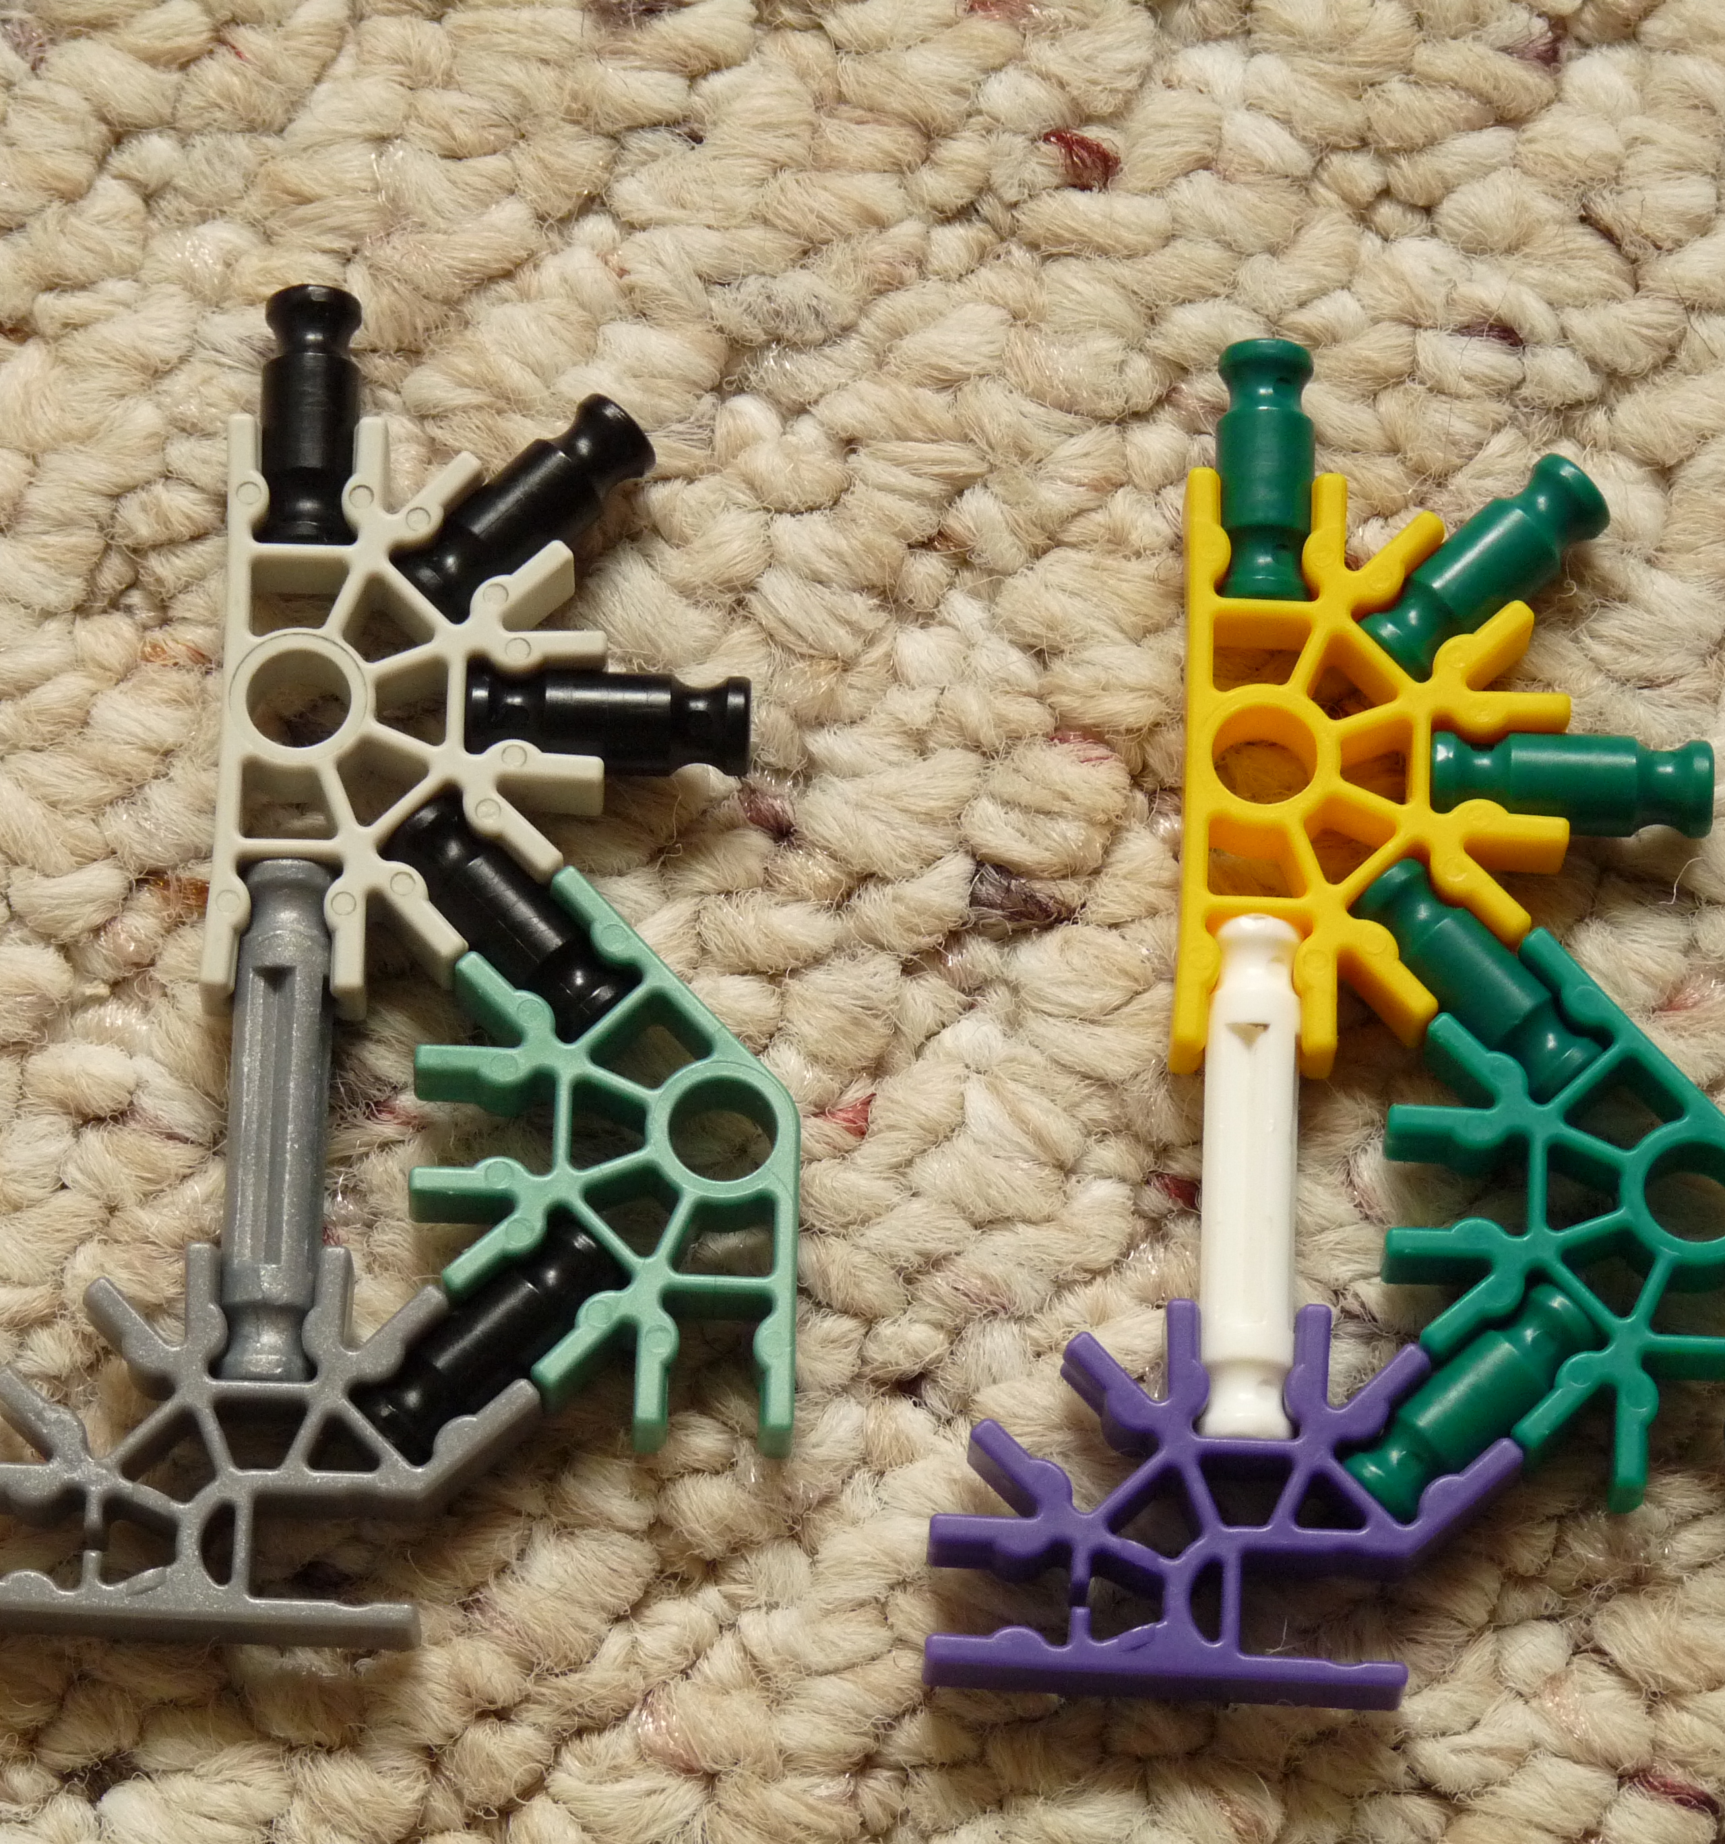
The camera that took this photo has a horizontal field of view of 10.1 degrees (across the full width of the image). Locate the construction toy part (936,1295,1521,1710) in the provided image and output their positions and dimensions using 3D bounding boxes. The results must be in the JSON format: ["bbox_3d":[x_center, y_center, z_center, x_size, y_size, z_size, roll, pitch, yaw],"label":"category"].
[{"bbox_3d":[0.021,0.034,0.579,0.035,0.006,0.023,2,70,0],"label":"construction toy part"}]

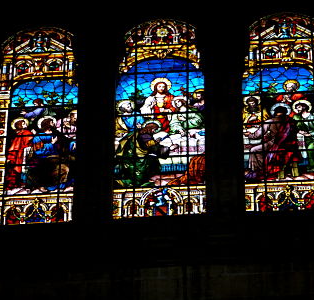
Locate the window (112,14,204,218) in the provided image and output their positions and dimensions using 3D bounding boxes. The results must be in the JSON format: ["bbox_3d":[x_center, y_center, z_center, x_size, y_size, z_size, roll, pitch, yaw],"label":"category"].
[{"bbox_3d":[0.060,-0.603,30.101,1.720,4.240,0.100,-3,-37,4],"label":"window"}]

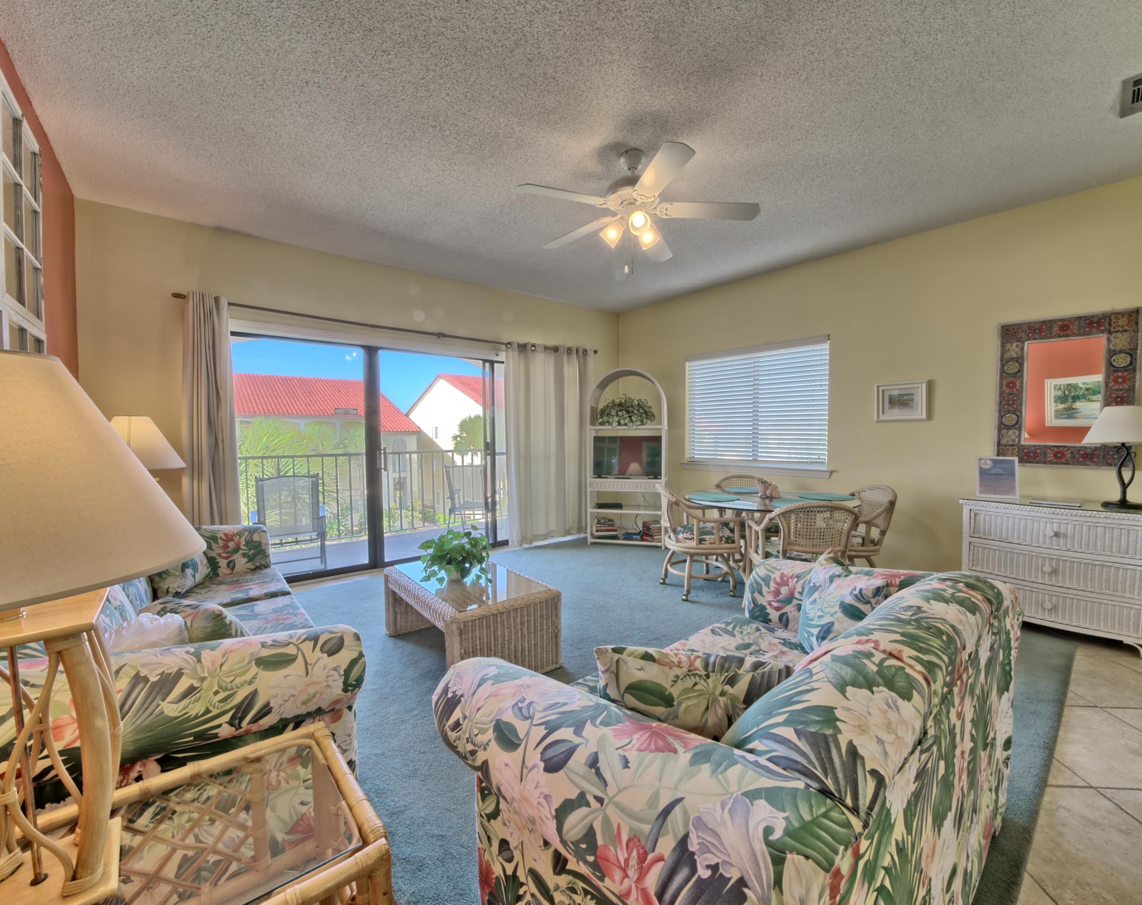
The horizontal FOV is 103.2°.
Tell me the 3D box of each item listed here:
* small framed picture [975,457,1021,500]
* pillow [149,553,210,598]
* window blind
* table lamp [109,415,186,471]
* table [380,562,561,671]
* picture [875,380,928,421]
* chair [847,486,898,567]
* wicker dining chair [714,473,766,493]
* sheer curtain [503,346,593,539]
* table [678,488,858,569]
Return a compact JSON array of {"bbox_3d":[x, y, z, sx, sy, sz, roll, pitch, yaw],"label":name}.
[{"bbox_3d":[3.040,0.175,3.211,0.235,0.295,0.040,1,-3,25],"label":"small framed picture"},{"bbox_3d":[-1.988,0.526,2.222,0.160,0.370,0.410,-15,-1,15],"label":"pillow"},{"bbox_3d":[1.883,-0.495,4.764,0.060,1.210,1.520,-2,3,-41],"label":"window blind"},{"bbox_3d":[-2.478,0.200,2.562,0.470,0.800,0.470,-3,4,-39],"label":"table lamp"},{"bbox_3d":[-0.595,0.924,2.579,0.610,0.400,1.010,-2,4,-37],"label":"table"},{"bbox_3d":[2.638,-0.405,3.617,0.030,0.312,0.355,-3,4,-39],"label":"picture"},{"bbox_3d":[1.966,0.657,3.369,0.610,0.830,0.570,0,3,6],"label":"chair"},{"bbox_3d":[1.647,0.656,4.162,0.580,0.850,0.600,0,2,6],"label":"wicker dining chair"},{"bbox_3d":[-0.217,-0.108,5.223,1.220,2.180,0.110,-3,4,-39],"label":"sheer curtain"},{"bbox_3d":[1.460,0.709,3.387,1.200,0.730,1.200,0,3,6],"label":"table"}]

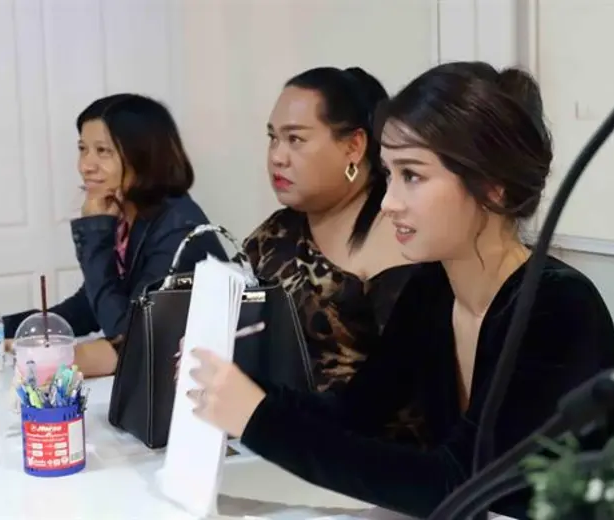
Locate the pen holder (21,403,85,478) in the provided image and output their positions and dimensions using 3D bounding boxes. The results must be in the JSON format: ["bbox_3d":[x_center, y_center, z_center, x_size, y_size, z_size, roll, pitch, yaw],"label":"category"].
[{"bbox_3d":[-0.340,0.234,1.540,0.083,0.093,0.083,-3,6,-13],"label":"pen holder"}]

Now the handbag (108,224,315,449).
[{"bbox_3d":[-0.137,0.099,1.755,0.280,0.305,0.165,-4,7,-25],"label":"handbag"}]

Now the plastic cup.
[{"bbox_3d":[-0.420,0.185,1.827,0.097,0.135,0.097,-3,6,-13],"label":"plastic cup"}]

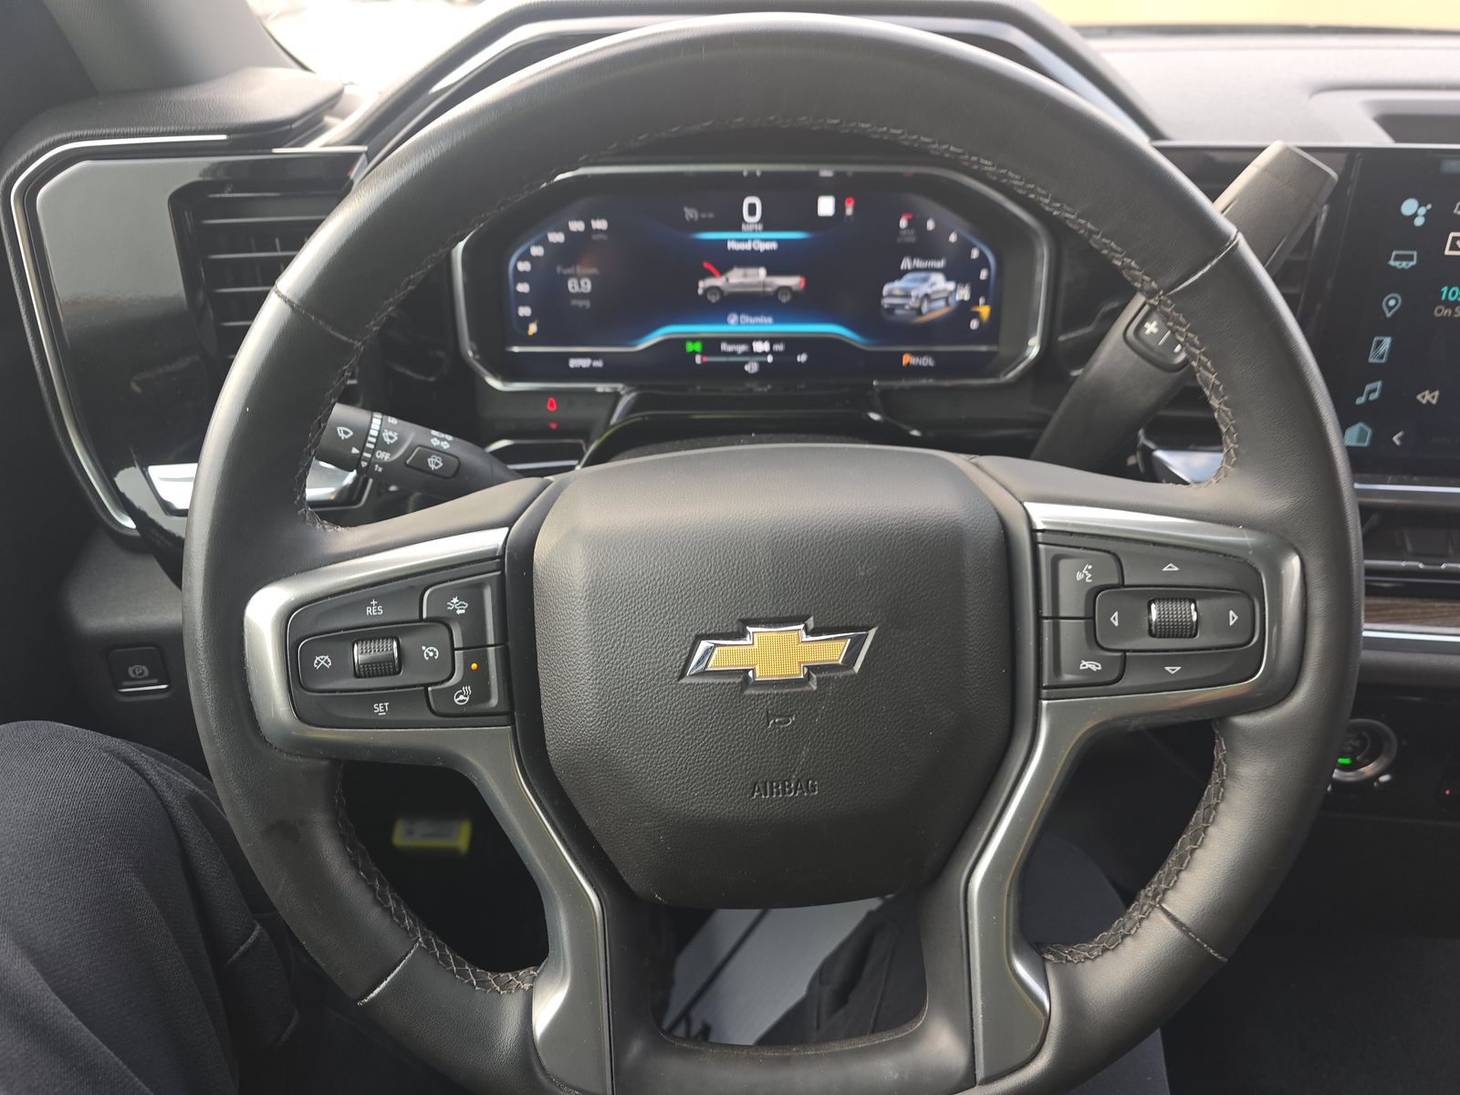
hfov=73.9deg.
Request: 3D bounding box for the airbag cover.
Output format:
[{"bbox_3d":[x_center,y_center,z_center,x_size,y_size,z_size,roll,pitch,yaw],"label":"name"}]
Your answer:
[{"bbox_3d":[0.017,0.048,0.345,0.165,0.169,0.048,-3,9,0],"label":"airbag cover"}]

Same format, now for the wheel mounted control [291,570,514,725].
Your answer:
[{"bbox_3d":[-0.112,0.034,0.337,0.076,0.057,0.020,-3,9,0],"label":"wheel mounted control"}]

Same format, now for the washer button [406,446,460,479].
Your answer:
[{"bbox_3d":[-0.127,-0.036,0.416,0.021,0.011,0.006,15,4,-17],"label":"washer button"}]

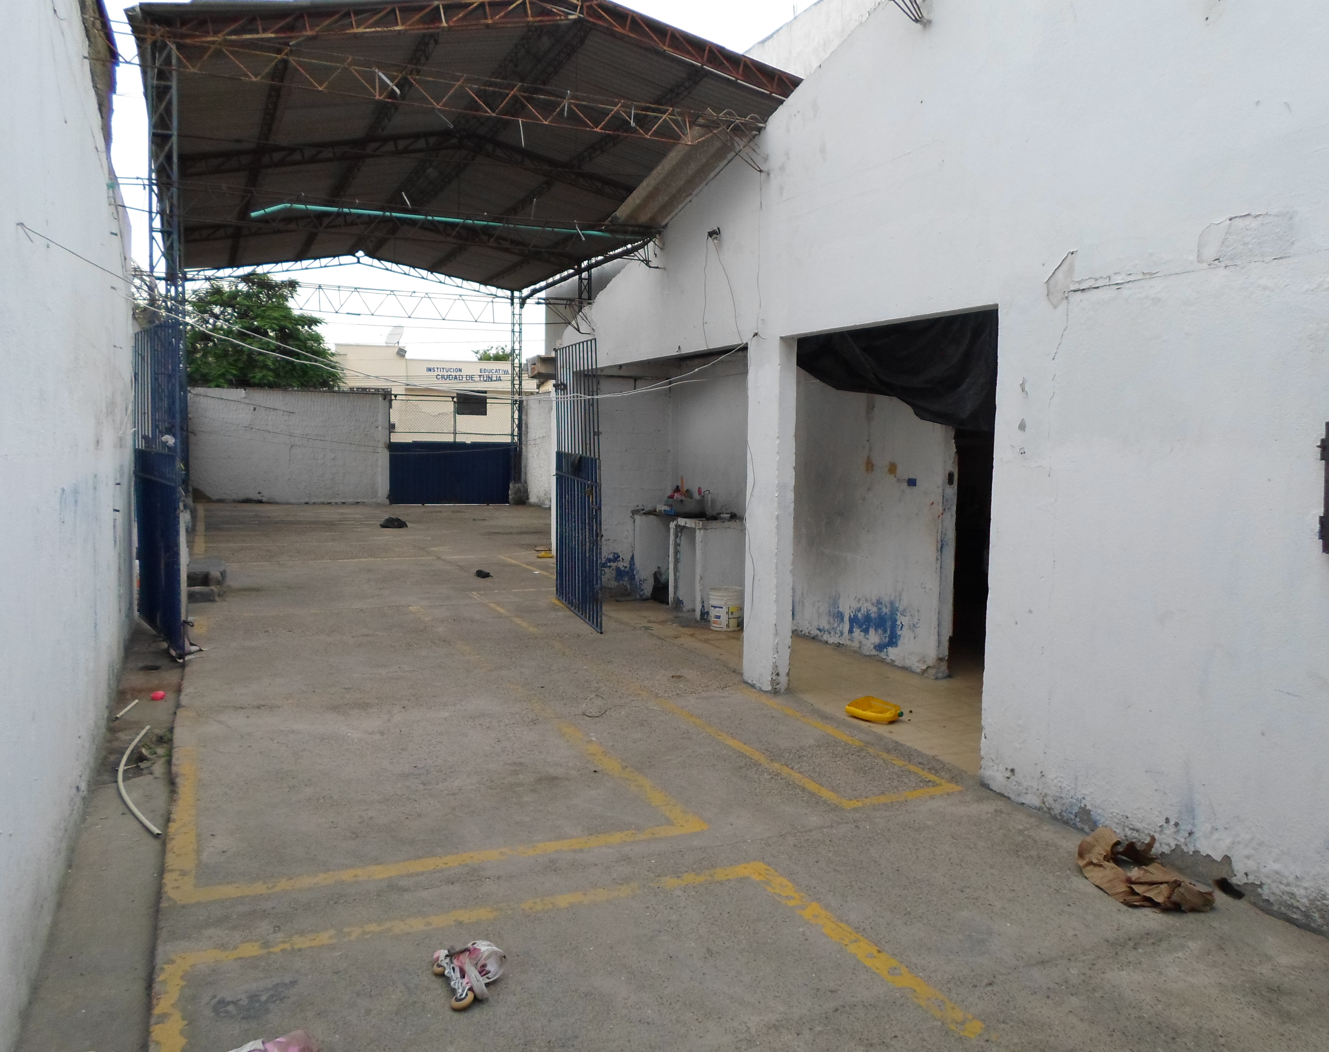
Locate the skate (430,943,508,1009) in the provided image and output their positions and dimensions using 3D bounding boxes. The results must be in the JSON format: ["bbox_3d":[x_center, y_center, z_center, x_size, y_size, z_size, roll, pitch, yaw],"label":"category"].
[{"bbox_3d":[-0.559,1.290,2.932,0.225,0.120,0.255,-7,8,-31],"label":"skate"}]

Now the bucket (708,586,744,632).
[{"bbox_3d":[0.548,0.731,8.947,0.305,0.370,0.305,1,4,0],"label":"bucket"}]

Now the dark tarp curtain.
[{"bbox_3d":[1.309,-0.831,5.753,0.160,0.680,2.000,-1,5,-24],"label":"dark tarp curtain"}]

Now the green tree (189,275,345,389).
[{"bbox_3d":[-13.072,-4.575,31.350,6.500,7.000,6.200,-1,5,-23],"label":"green tree"}]

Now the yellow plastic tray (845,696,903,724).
[{"bbox_3d":[1.268,1.097,6.046,0.240,0.090,0.330,-2,5,-38],"label":"yellow plastic tray"}]

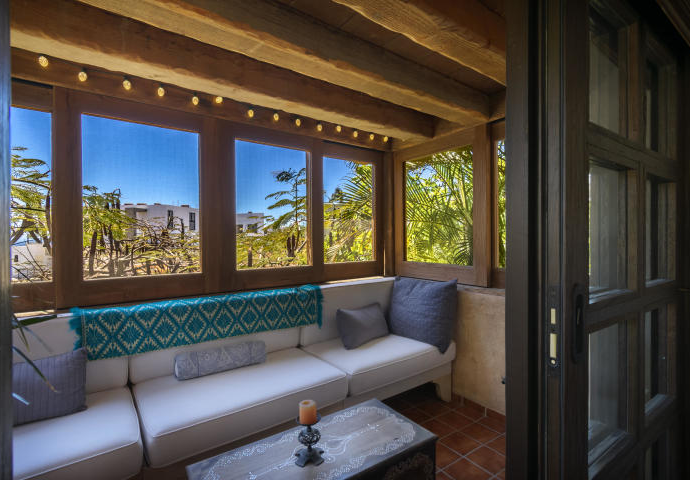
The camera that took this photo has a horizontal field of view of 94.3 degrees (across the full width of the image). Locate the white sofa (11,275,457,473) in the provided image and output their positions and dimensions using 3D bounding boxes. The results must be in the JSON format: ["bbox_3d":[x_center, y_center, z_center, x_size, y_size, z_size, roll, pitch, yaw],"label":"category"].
[{"bbox_3d":[-0.569,0.873,2.127,3.028,0.951,0.770,0,0,-34],"label":"white sofa"}]

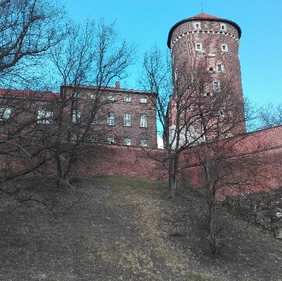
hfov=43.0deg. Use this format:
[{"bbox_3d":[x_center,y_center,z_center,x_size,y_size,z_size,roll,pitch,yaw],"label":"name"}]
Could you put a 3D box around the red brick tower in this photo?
[{"bbox_3d":[10.933,-11.037,60.408,12.563,24.645,12.563,-4,-17,11],"label":"red brick tower"}]

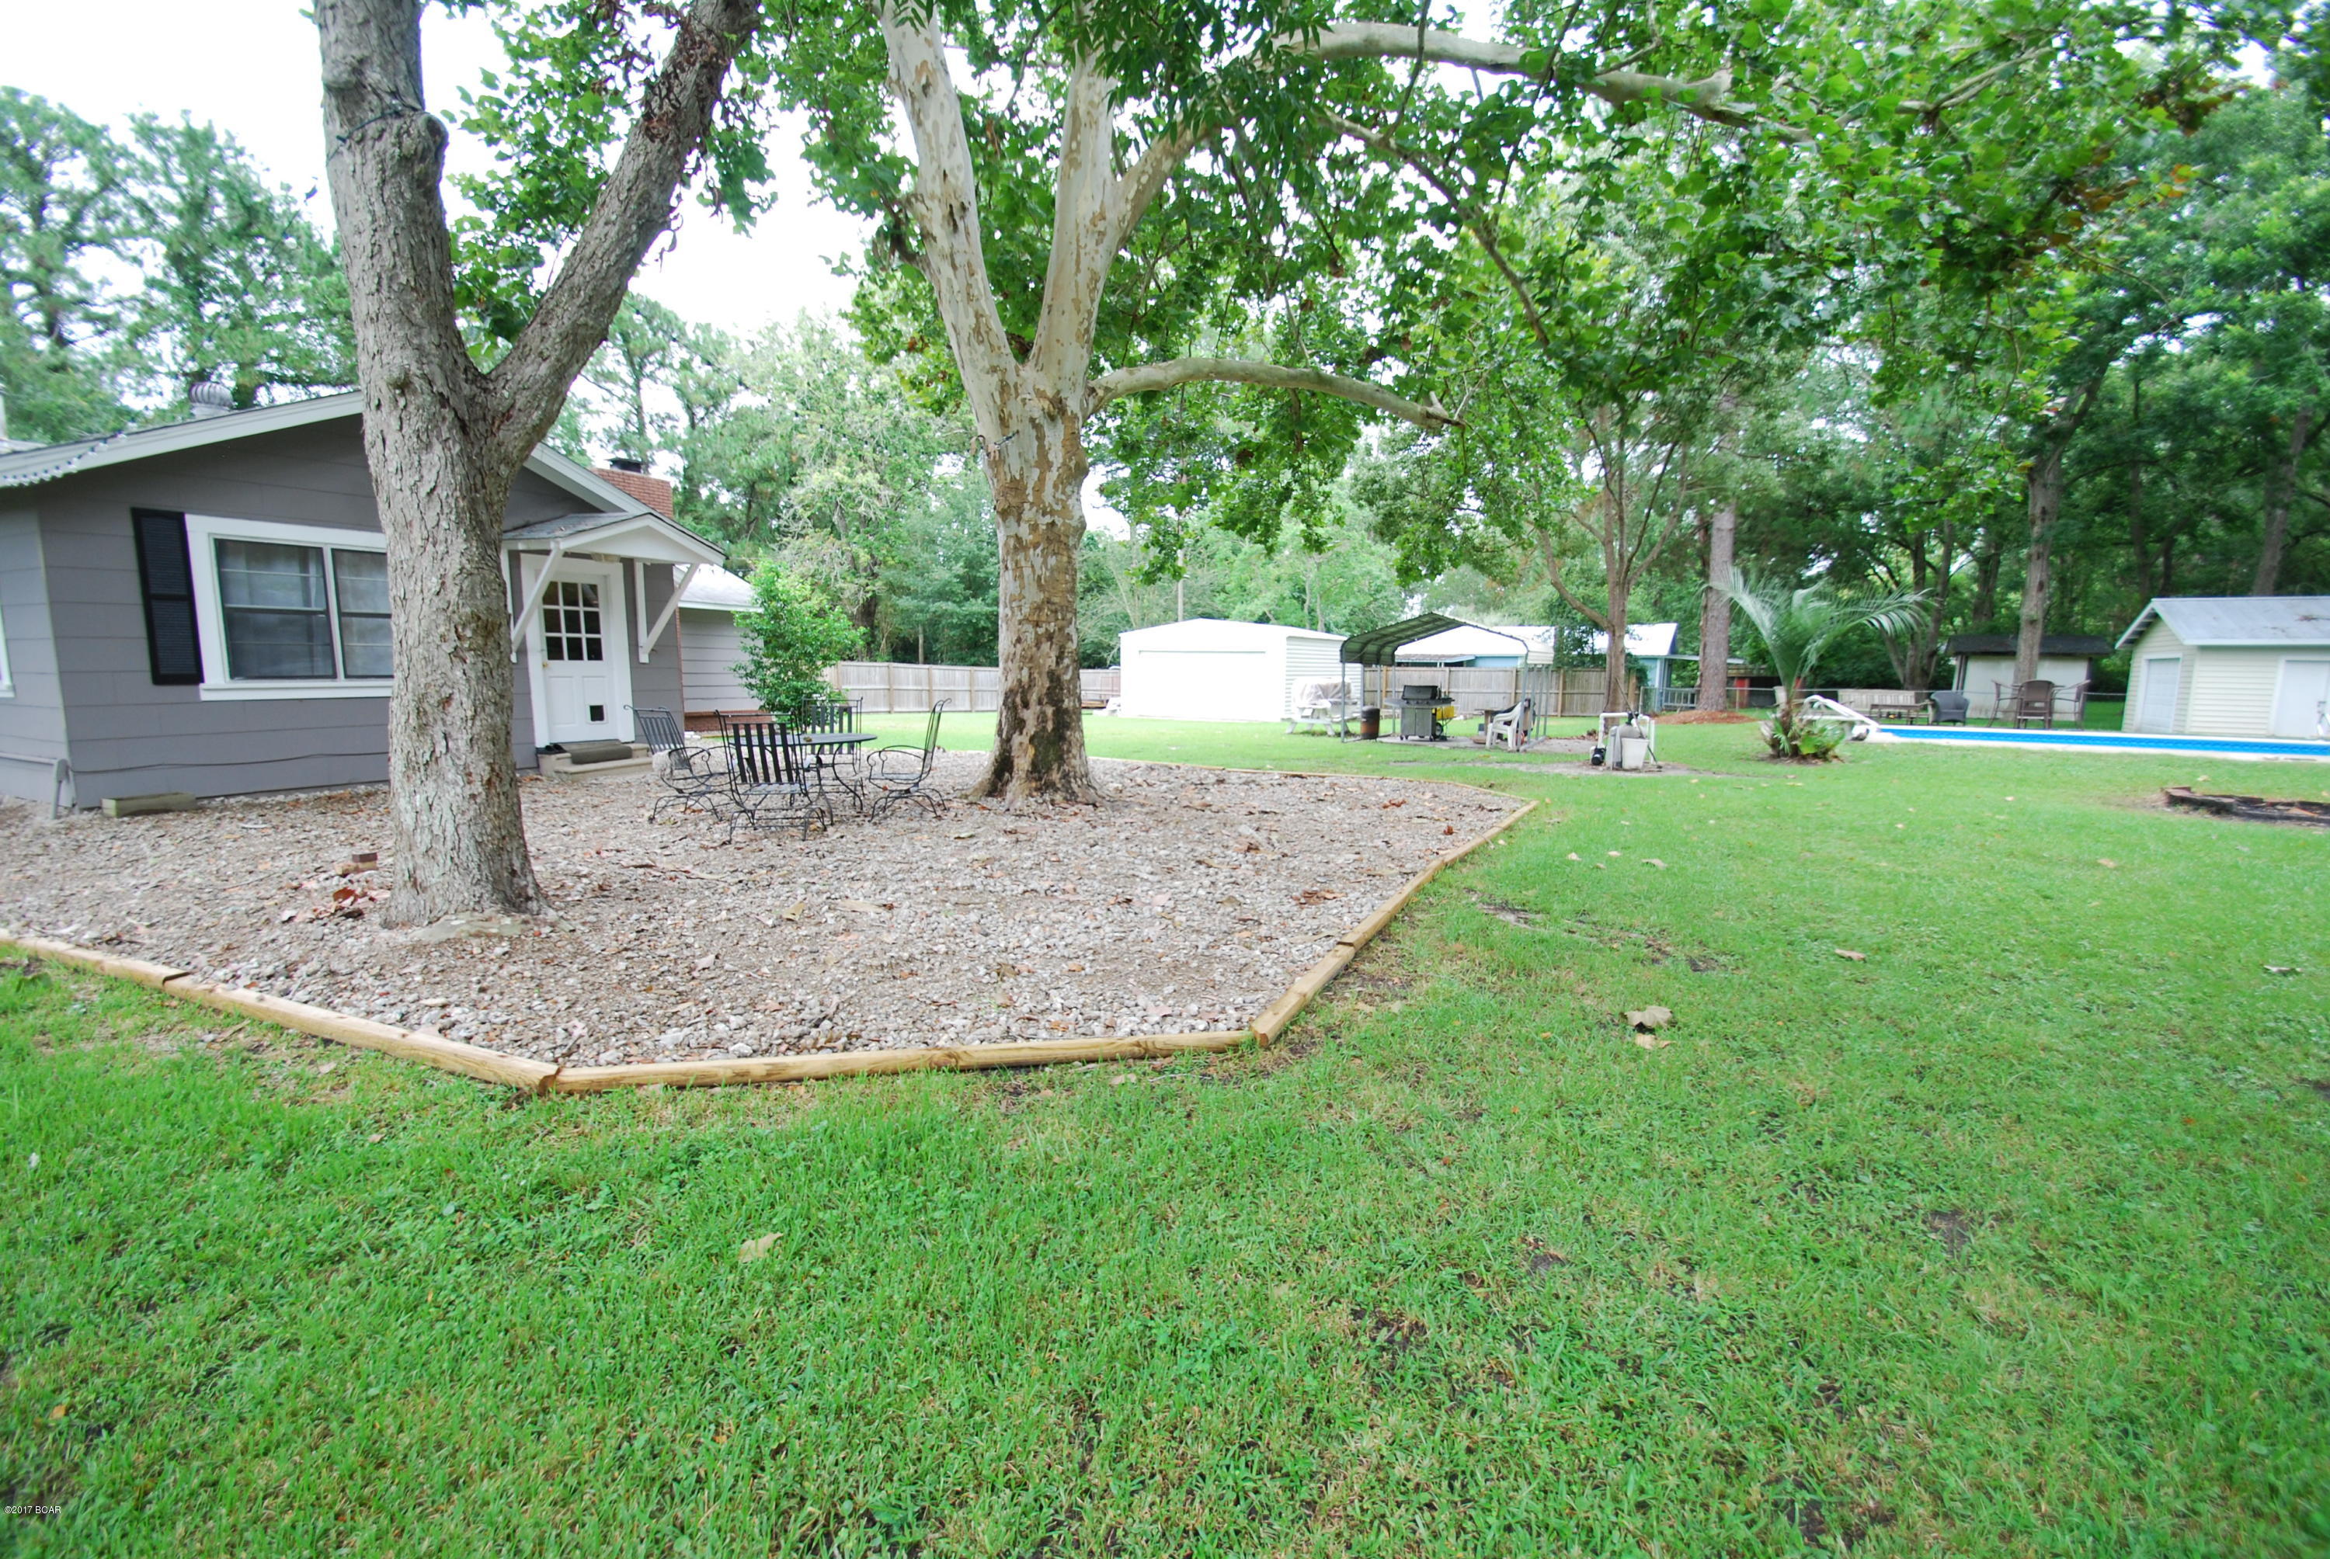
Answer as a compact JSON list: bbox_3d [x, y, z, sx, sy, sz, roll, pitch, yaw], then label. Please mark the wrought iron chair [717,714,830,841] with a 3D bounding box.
[{"bbox_3d":[-3.110,-0.028,7.710,0.590,0.970,0.700,0,7,-2],"label":"wrought iron chair"}]

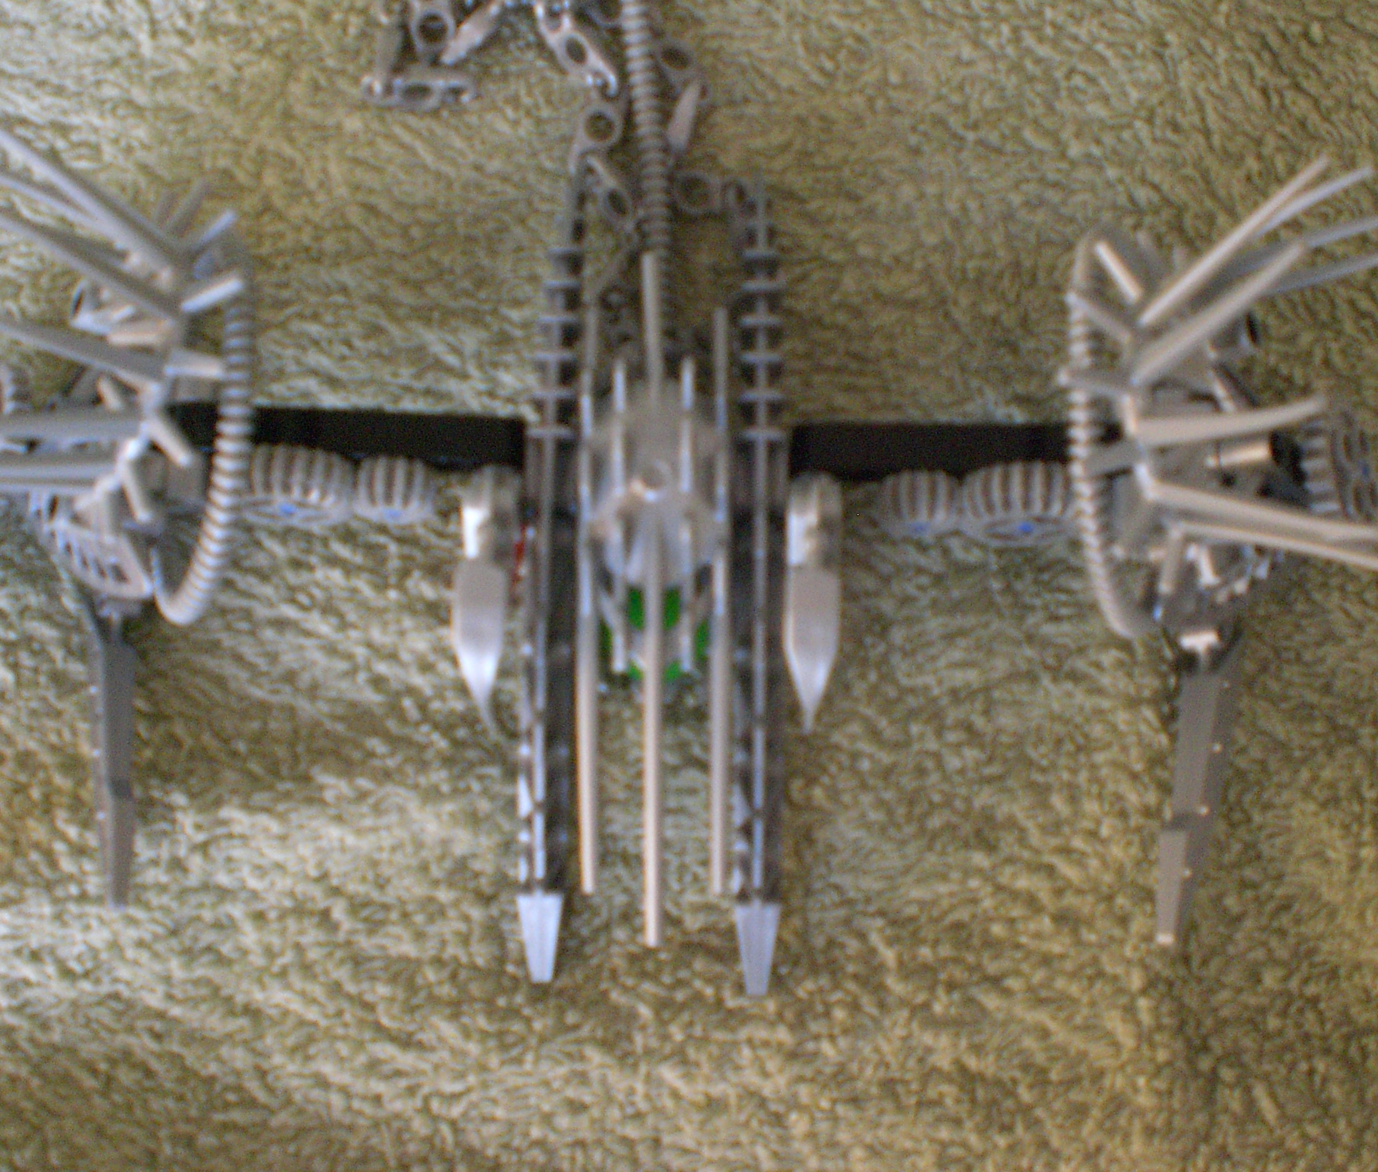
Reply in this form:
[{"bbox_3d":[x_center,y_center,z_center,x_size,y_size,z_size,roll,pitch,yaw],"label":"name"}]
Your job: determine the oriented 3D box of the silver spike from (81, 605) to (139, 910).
[{"bbox_3d":[-0.109,0.032,0.322,0.009,0.009,0.056,0,90,0],"label":"silver spike"}]

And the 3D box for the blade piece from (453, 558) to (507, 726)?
[{"bbox_3d":[-0.039,0.010,0.319,0.009,0.010,0.030,0,95,0],"label":"blade piece"}]

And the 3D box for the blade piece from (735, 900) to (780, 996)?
[{"bbox_3d":[0.013,0.066,0.315,0.008,0.006,0.017,0,93,0],"label":"blade piece"}]

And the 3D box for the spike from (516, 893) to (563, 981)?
[{"bbox_3d":[-0.027,0.064,0.315,0.008,0.006,0.016,0,93,0],"label":"spike"}]

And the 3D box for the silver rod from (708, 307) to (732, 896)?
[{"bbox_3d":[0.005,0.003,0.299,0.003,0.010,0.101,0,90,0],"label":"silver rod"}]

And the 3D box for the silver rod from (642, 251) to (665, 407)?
[{"bbox_3d":[-0.006,-0.044,0.292,0.003,0.004,0.027,-2,81,0],"label":"silver rod"}]

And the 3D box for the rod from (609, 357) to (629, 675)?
[{"bbox_3d":[-0.012,-0.012,0.301,0.003,0.004,0.055,0,90,0],"label":"rod"}]

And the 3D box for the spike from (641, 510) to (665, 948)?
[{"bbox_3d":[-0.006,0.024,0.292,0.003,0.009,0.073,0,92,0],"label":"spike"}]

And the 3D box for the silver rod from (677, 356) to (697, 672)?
[{"bbox_3d":[0.000,-0.013,0.301,0.003,0.004,0.055,0,90,0],"label":"silver rod"}]

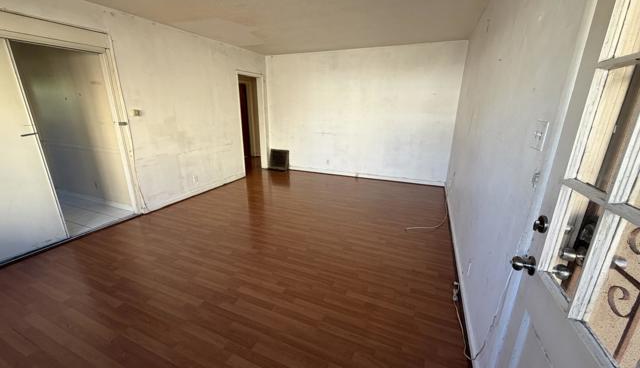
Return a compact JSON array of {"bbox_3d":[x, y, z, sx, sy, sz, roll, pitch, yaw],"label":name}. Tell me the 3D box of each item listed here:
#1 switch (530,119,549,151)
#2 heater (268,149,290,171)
[{"bbox_3d":[0.876,-0.193,1.038,0.016,0.114,0.114,8,18,22],"label":"switch"},{"bbox_3d":[-0.960,-0.566,6.132,0.470,0.460,0.155,8,18,22],"label":"heater"}]

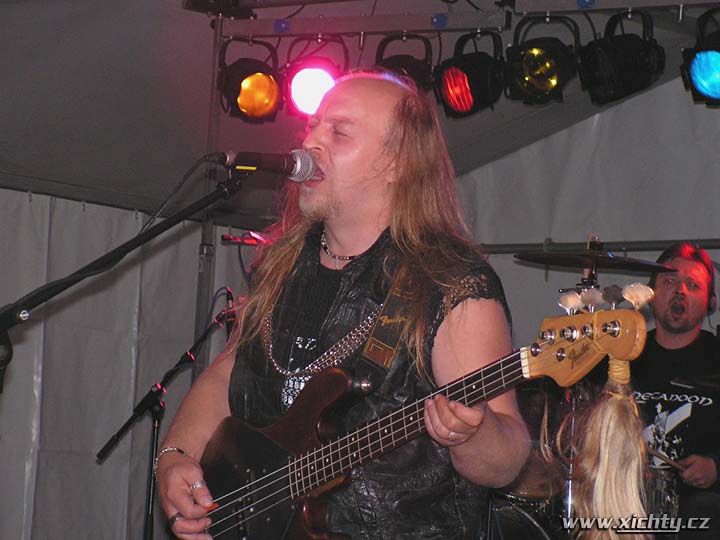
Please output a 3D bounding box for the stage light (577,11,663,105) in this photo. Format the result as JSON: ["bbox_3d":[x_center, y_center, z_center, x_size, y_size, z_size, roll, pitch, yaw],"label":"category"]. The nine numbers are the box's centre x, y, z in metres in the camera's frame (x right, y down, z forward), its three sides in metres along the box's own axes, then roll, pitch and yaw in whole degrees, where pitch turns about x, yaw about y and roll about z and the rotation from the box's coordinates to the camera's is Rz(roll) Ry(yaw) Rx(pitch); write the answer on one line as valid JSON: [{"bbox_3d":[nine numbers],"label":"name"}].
[{"bbox_3d":[0.875,-0.709,9.050,0.225,0.285,0.210,-8,1,-37],"label":"stage light"}]

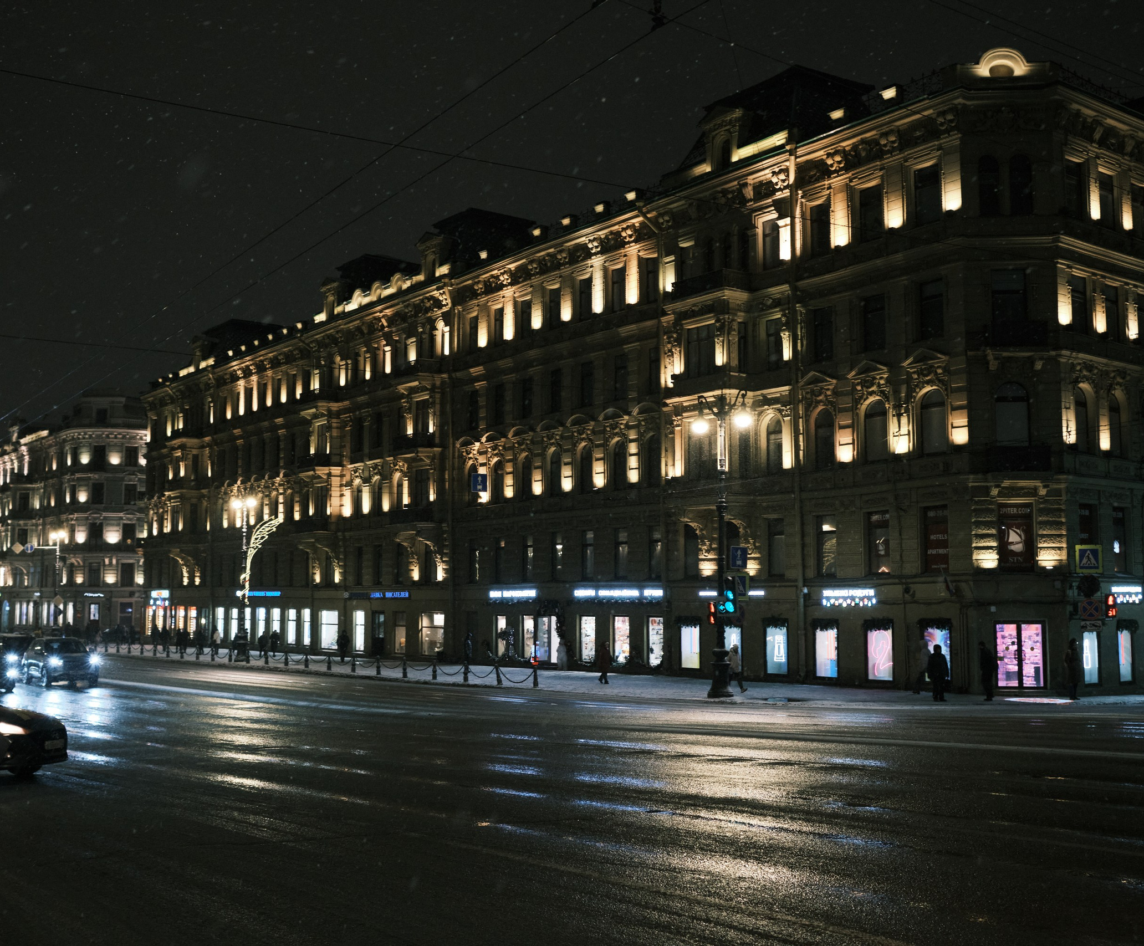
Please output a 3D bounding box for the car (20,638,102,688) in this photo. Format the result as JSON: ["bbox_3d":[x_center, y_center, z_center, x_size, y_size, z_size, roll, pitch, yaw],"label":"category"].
[{"bbox_3d":[-18.317,6.811,49.600,1.850,1.620,4.550,4,-7,-31],"label":"car"}]

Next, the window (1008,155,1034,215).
[{"bbox_3d":[14.871,-9.497,45.661,0.838,2.069,0.300,0,-6,6],"label":"window"}]

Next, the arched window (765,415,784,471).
[{"bbox_3d":[7.682,-1.111,52.231,0.300,2.193,0.963,4,-7,-35],"label":"arched window"}]

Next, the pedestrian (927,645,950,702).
[{"bbox_3d":[10.879,5.946,41.095,0.620,1.690,0.400,2,-6,-13],"label":"pedestrian"}]

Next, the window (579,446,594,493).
[{"bbox_3d":[0.660,-0.162,61.953,0.300,2.126,1.158,4,-7,-35],"label":"window"}]

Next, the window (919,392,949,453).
[{"bbox_3d":[12.592,-1.757,47.738,0.250,2.195,1.354,4,-7,-35],"label":"window"}]

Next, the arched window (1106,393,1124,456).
[{"bbox_3d":[18.801,-1.666,47.695,1.130,2.180,0.300,5,-8,-38],"label":"arched window"}]

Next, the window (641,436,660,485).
[{"bbox_3d":[3.335,-0.503,58.247,0.300,2.140,1.235,4,-7,-35],"label":"window"}]

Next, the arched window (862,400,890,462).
[{"bbox_3d":[10.830,-1.498,49.092,0.300,2.200,1.220,5,-8,-36],"label":"arched window"}]

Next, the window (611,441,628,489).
[{"bbox_3d":[2.105,-0.342,60.900,0.300,2.130,1.170,5,-8,-36],"label":"window"}]

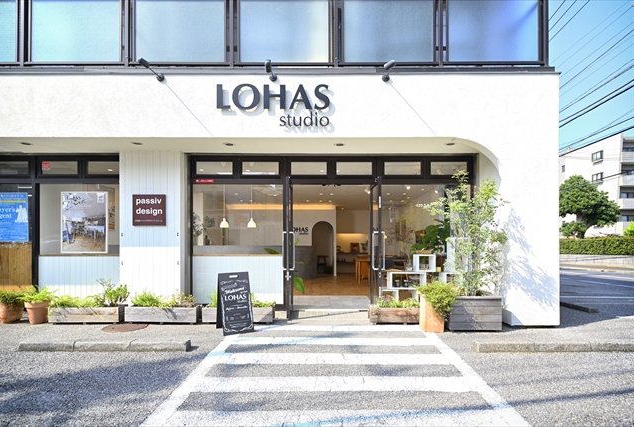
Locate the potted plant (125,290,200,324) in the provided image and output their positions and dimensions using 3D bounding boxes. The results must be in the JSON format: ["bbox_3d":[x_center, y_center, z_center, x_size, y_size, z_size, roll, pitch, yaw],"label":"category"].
[{"bbox_3d":[-2.215,1.345,4.910,1.030,0.460,0.320,0,0,0],"label":"potted plant"}]

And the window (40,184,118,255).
[{"bbox_3d":[-3.970,0.100,5.700,1.420,1.180,0.100,0,0,0],"label":"window"}]

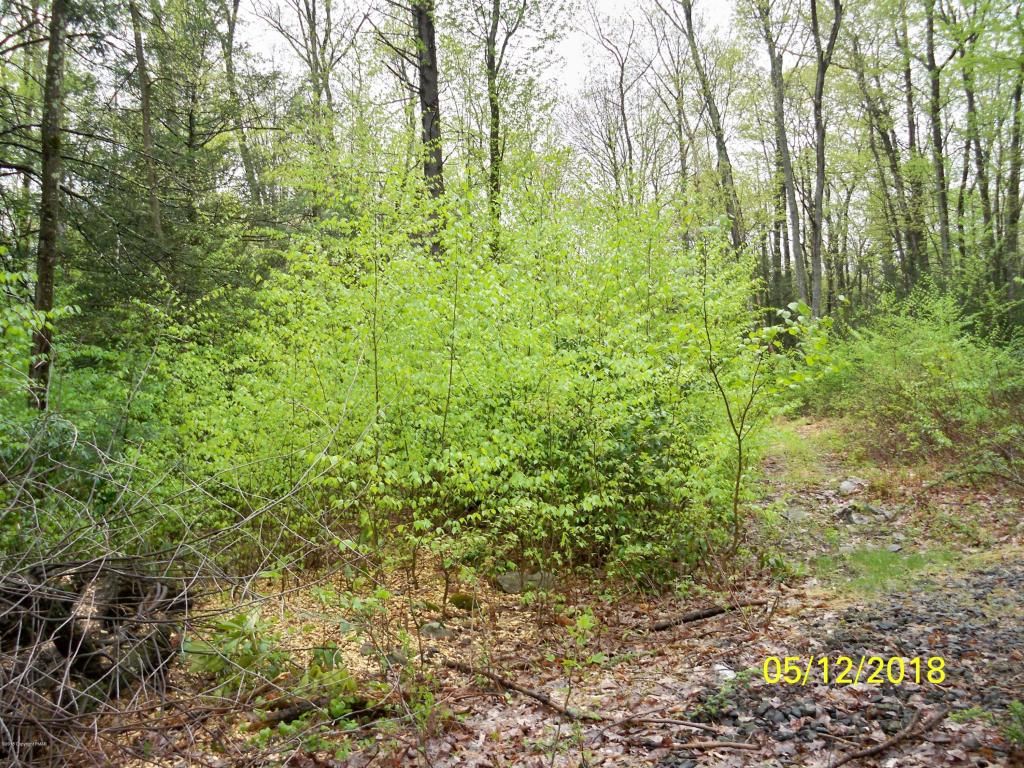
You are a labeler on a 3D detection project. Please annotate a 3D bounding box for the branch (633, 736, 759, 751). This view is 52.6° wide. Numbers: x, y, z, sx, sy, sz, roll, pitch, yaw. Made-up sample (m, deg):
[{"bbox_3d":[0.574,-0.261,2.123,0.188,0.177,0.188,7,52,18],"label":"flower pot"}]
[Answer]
[{"bbox_3d":[0.762,1.500,4.314,0.509,0.035,0.055,-1,0,9],"label":"branch"}]

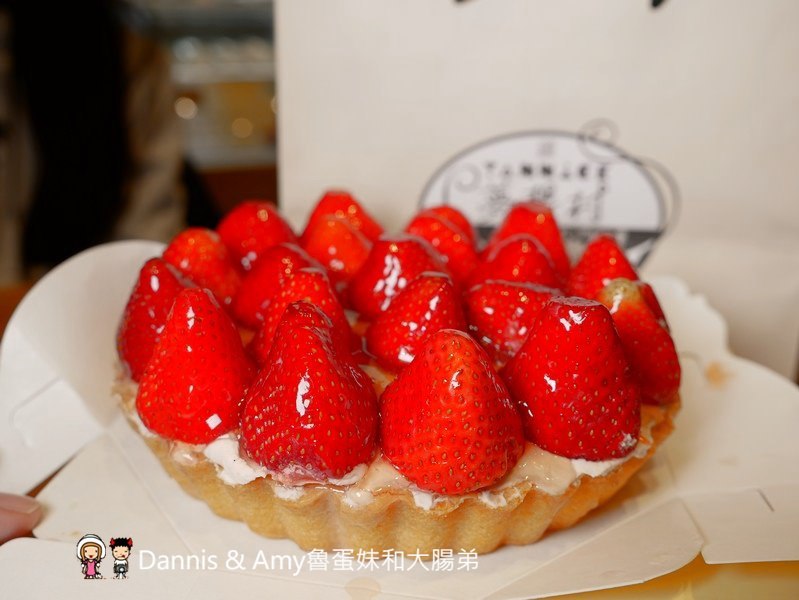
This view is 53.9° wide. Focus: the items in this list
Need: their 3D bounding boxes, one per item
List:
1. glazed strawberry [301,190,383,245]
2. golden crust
[{"bbox_3d":[-0.022,-0.024,0.298,0.032,0.035,0.032,4,21,-1],"label":"glazed strawberry"},{"bbox_3d":[0.000,0.022,0.247,0.170,0.023,0.170,1,21,0],"label":"golden crust"}]

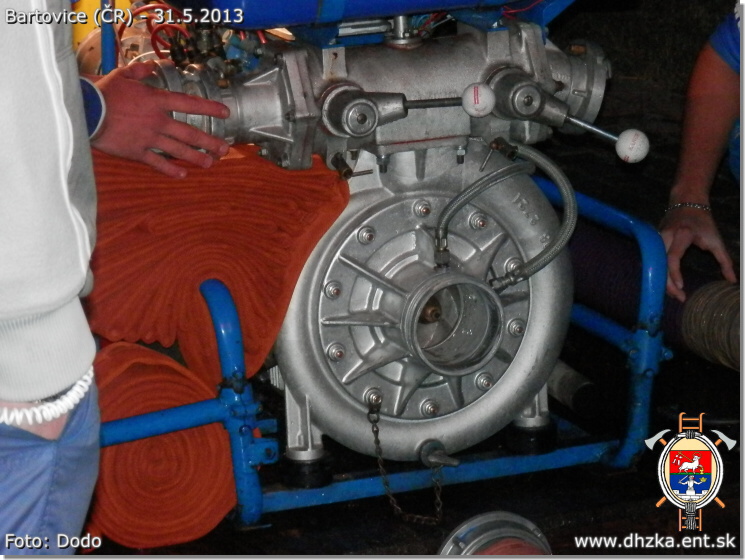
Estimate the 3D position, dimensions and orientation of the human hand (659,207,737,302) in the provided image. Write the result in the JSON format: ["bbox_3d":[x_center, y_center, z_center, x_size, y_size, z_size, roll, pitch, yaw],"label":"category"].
[{"bbox_3d":[0.480,-0.036,5.390,0.118,0.145,0.100,6,-15,0],"label":"human hand"}]

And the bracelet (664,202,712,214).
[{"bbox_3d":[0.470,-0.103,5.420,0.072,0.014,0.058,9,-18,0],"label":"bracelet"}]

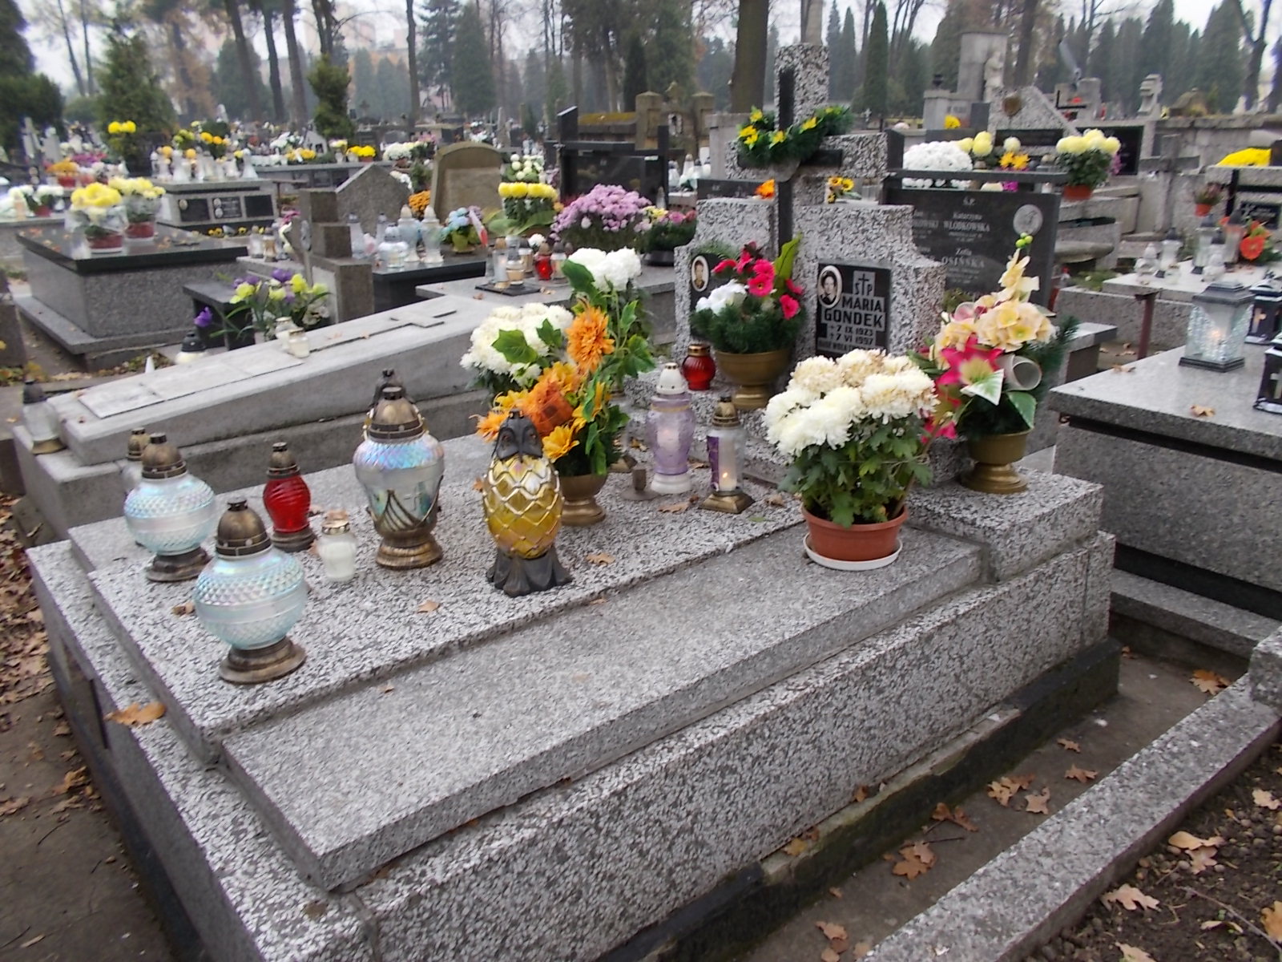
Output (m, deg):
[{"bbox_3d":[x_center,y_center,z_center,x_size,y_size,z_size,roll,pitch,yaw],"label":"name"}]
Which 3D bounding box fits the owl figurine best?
[{"bbox_3d":[-0.242,0.028,2.007,0.185,0.355,0.175,-4,18,-7],"label":"owl figurine"}]

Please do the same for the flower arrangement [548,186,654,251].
[{"bbox_3d":[-0.251,-1.647,6.100,0.600,0.490,0.640,-1,20,0],"label":"flower arrangement"}]

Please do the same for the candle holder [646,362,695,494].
[{"bbox_3d":[0.077,-0.144,2.603,0.135,0.334,0.135,-1,19,0],"label":"candle holder"}]

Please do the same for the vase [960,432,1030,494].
[{"bbox_3d":[0.883,-0.059,2.384,0.165,0.130,0.165,5,19,20],"label":"vase"}]

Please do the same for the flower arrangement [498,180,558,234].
[{"bbox_3d":[-0.764,-1.849,6.500,0.410,0.380,0.380,-3,19,-6],"label":"flower arrangement"}]

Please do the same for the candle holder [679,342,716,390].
[{"bbox_3d":[0.181,-0.366,3.053,0.117,0.135,0.117,-1,19,0],"label":"candle holder"}]

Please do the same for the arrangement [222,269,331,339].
[{"bbox_3d":[-1.855,-0.894,4.900,0.540,0.380,0.400,-9,20,-22],"label":"arrangement"}]

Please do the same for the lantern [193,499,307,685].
[{"bbox_3d":[-0.676,0.190,1.671,0.197,0.303,0.197,-9,20,-23],"label":"lantern"}]

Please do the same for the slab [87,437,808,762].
[{"bbox_3d":[-0.362,0.161,2.329,1.567,0.067,0.845,-15,23,-37],"label":"slab"}]

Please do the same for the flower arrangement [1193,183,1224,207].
[{"bbox_3d":[3.771,-1.894,6.400,0.180,0.180,0.200,-16,24,-36],"label":"flower arrangement"}]

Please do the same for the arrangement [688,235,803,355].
[{"bbox_3d":[0.301,-0.526,2.719,0.280,0.328,0.330,-16,23,-37],"label":"arrangement"}]

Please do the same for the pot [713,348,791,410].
[{"bbox_3d":[0.341,-0.314,2.923,0.237,0.168,0.237,-1,20,0],"label":"pot"}]

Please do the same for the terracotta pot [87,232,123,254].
[{"bbox_3d":[-3.311,-1.470,5.950,0.220,0.130,0.220,-16,24,-36],"label":"terracotta pot"}]

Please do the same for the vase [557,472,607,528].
[{"bbox_3d":[-0.142,0.035,2.308,0.122,0.113,0.122,-1,20,0],"label":"vase"}]

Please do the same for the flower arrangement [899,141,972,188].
[{"bbox_3d":[2.029,-2.159,6.600,0.480,0.340,0.420,4,19,16],"label":"flower arrangement"}]

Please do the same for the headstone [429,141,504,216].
[{"bbox_3d":[-1.310,-2.236,7.300,0.550,0.700,0.150,-16,23,-37],"label":"headstone"}]

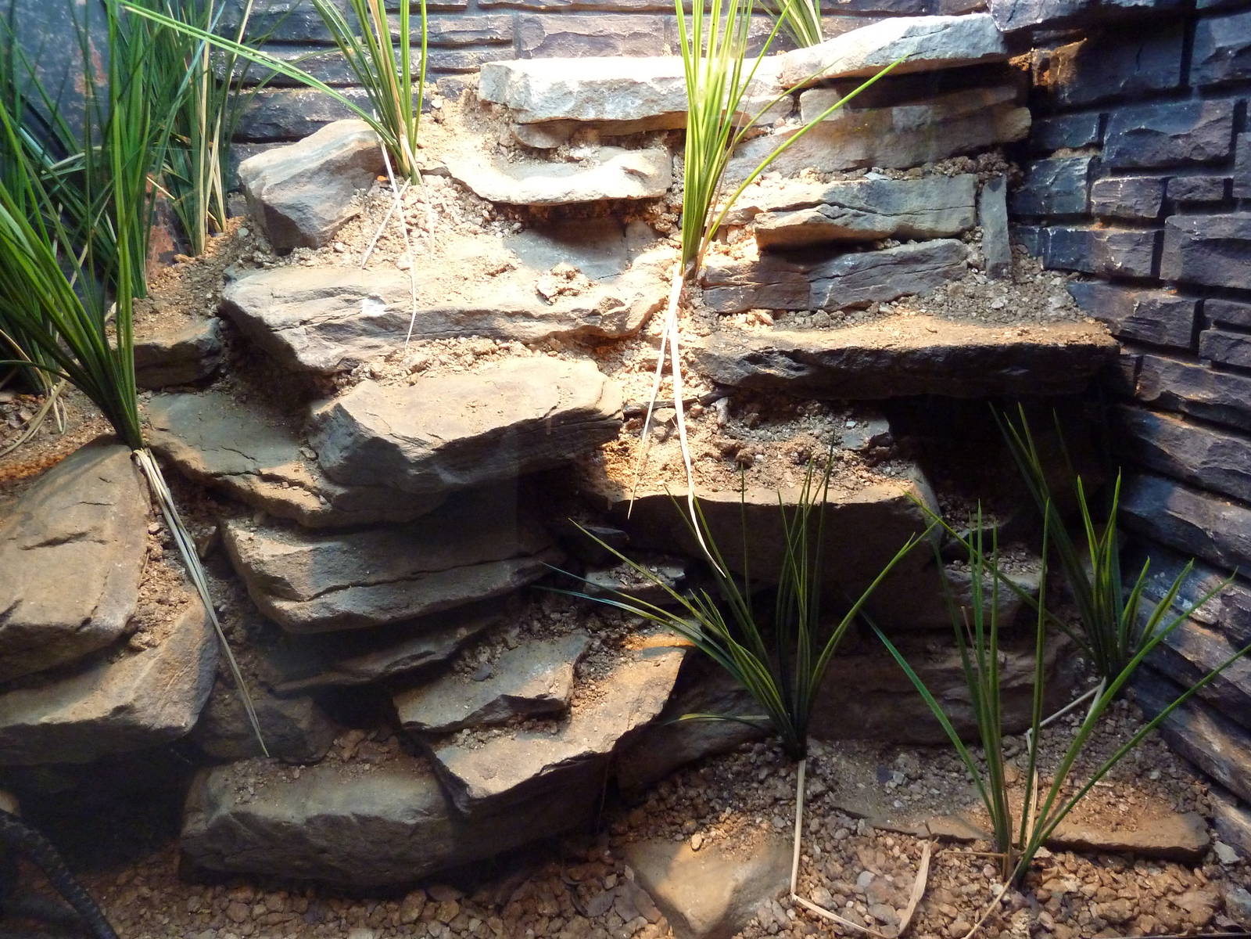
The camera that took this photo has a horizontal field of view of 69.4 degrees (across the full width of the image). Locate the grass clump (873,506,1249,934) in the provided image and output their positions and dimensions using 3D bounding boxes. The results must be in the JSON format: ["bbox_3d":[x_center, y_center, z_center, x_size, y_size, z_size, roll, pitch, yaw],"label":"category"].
[{"bbox_3d":[0.475,0.264,1.011,0.407,0.446,0.339,0,17,0],"label":"grass clump"}]

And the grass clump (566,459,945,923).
[{"bbox_3d":[0.160,0.219,1.129,0.436,0.446,0.388,0,17,0],"label":"grass clump"}]

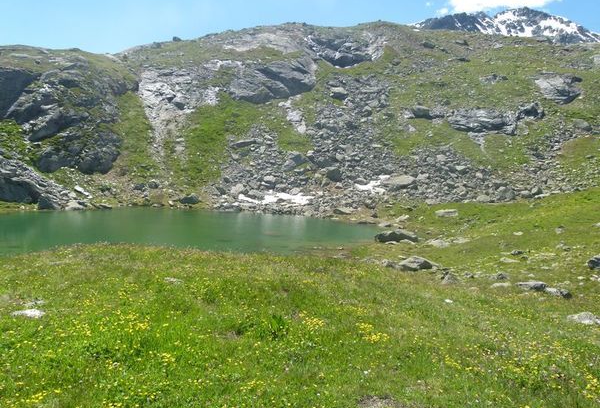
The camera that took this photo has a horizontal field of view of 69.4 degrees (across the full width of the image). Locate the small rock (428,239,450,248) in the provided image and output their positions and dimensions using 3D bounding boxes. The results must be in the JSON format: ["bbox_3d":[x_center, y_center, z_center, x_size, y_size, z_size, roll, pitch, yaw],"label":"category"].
[{"bbox_3d":[9.658,2.735,30.000,1.477,0.537,1.182,0,3,0],"label":"small rock"}]

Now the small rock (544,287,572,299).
[{"bbox_3d":[8.352,2.892,14.000,0.878,0.376,0.658,0,3,0],"label":"small rock"}]

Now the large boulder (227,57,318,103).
[{"bbox_3d":[-7.616,-34.203,120.000,23.640,12.102,11.820,0,2,0],"label":"large boulder"}]

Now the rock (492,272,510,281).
[{"bbox_3d":[6.511,2.342,14.000,0.564,0.275,0.423,0,2,0],"label":"rock"}]

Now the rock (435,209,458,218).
[{"bbox_3d":[16.229,1.052,48.000,2.579,0.860,1.805,0,3,0],"label":"rock"}]

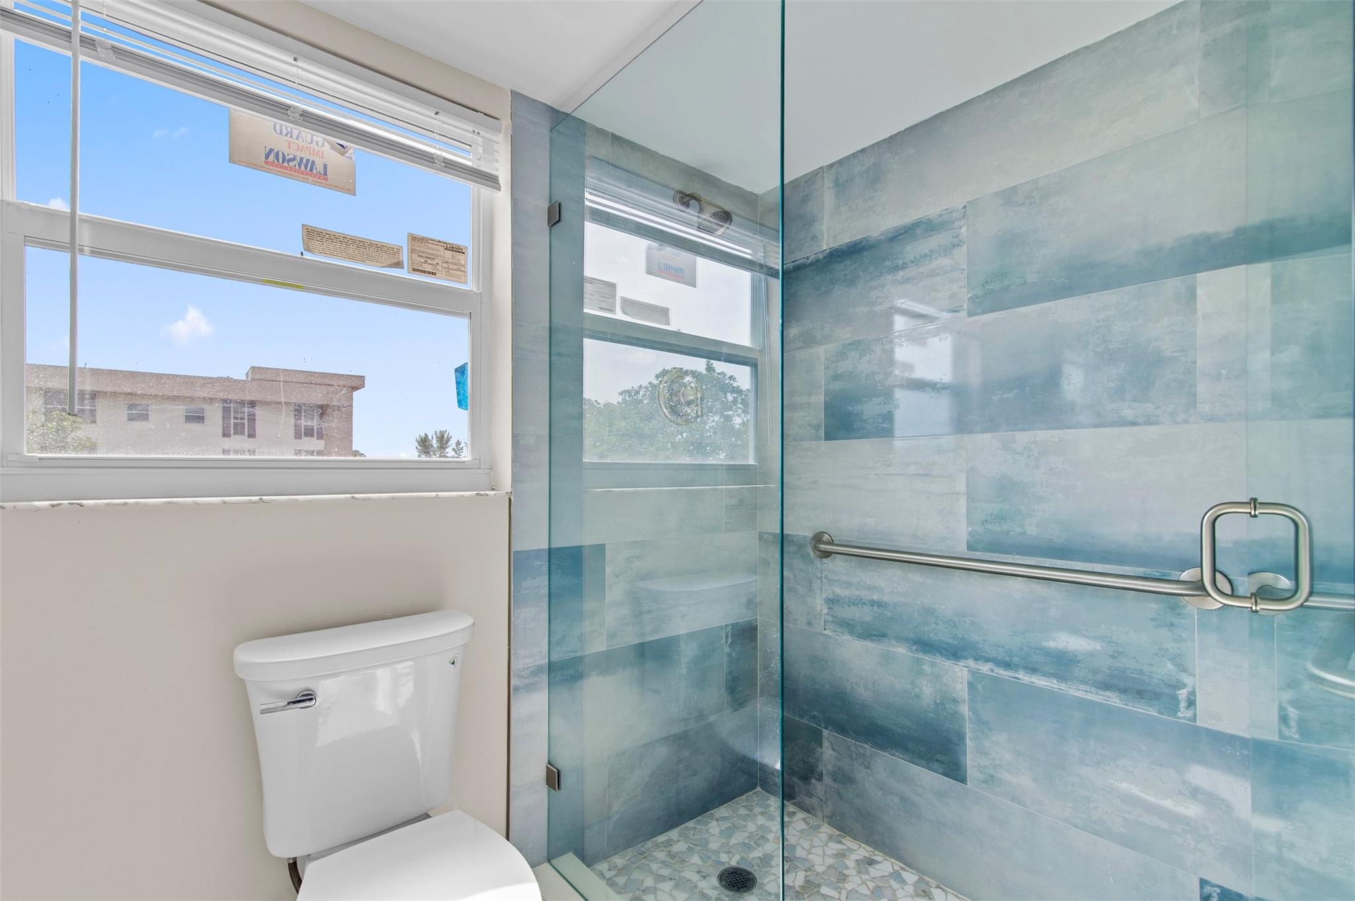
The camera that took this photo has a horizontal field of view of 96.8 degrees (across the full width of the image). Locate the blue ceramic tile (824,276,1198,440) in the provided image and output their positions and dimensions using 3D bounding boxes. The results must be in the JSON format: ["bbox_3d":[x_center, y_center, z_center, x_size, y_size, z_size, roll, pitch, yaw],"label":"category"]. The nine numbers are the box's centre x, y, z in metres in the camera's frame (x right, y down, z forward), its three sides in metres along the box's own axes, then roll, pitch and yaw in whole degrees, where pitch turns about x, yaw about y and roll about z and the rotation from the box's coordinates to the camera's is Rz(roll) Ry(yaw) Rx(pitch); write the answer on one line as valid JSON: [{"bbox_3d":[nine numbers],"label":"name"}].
[{"bbox_3d":[0.765,-0.198,1.567,0.010,0.302,0.900,2,-2,-41],"label":"blue ceramic tile"}]

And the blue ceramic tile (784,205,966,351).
[{"bbox_3d":[0.529,-0.498,1.848,0.010,0.302,0.706,2,-2,-41],"label":"blue ceramic tile"}]

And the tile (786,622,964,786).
[{"bbox_3d":[0.518,0.718,1.818,0.010,0.302,0.706,2,-2,-41],"label":"tile"}]

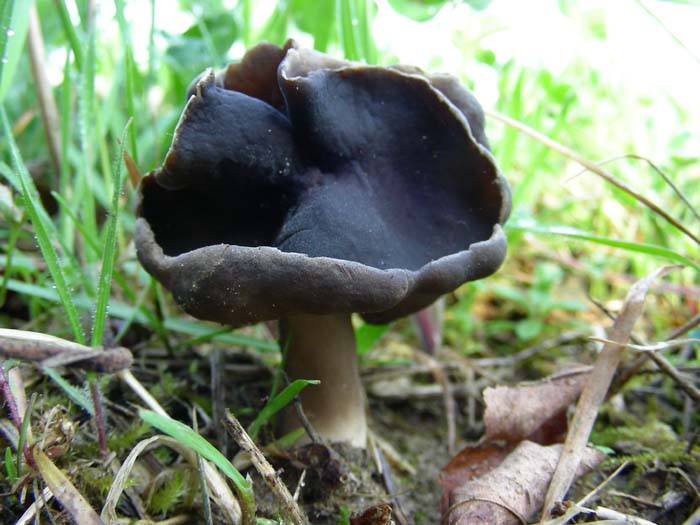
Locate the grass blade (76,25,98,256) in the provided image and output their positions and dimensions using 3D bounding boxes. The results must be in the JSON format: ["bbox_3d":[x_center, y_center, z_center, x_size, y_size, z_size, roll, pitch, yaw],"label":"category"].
[{"bbox_3d":[-0.056,-0.025,0.165,0.003,0.049,0.003,5,12,-1],"label":"grass blade"}]

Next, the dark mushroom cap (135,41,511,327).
[{"bbox_3d":[-0.003,-0.012,0.105,0.048,0.035,0.044,0,12,0],"label":"dark mushroom cap"}]

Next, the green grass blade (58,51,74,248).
[{"bbox_3d":[-0.061,-0.023,0.165,0.003,0.042,0.003,5,12,-1],"label":"green grass blade"}]

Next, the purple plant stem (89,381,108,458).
[{"bbox_3d":[-0.034,0.022,0.105,0.001,0.011,0.001,-5,12,1],"label":"purple plant stem"}]

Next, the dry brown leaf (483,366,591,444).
[{"bbox_3d":[0.027,0.021,0.113,0.014,0.008,0.010,0,12,0],"label":"dry brown leaf"}]

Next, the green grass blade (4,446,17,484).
[{"bbox_3d":[-0.043,0.026,0.097,0.001,0.005,0.001,-3,12,1],"label":"green grass blade"}]

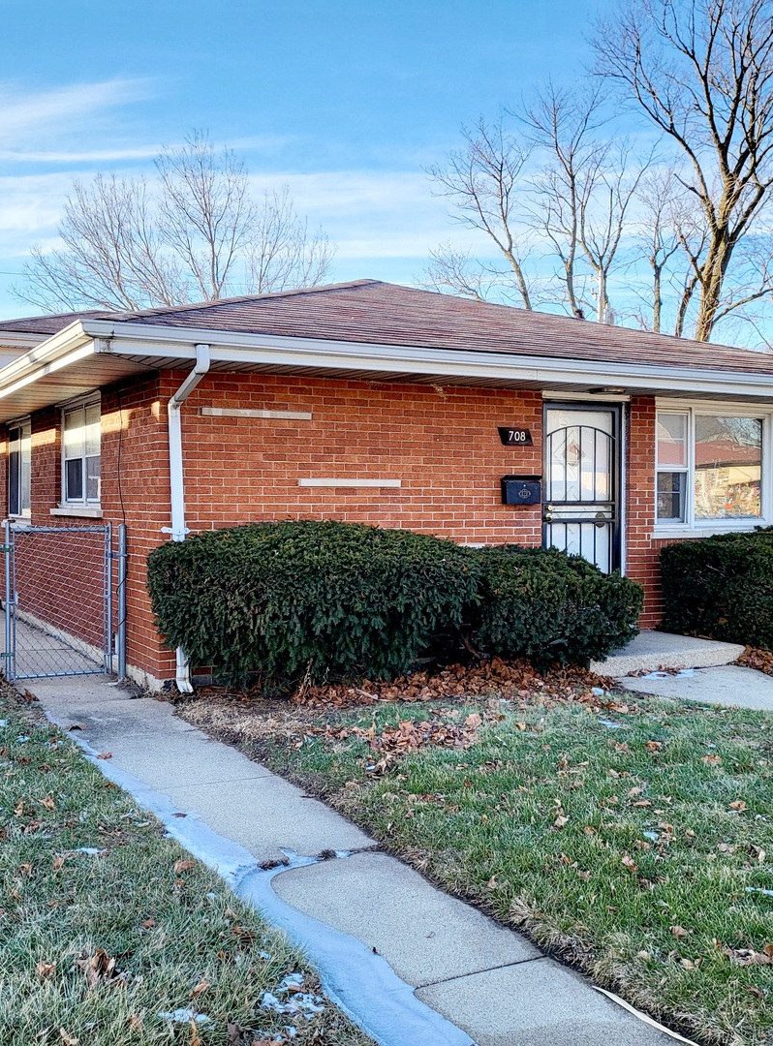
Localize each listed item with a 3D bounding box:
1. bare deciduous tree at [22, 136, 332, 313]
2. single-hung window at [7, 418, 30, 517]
[{"bbox_3d":[-7.004,-6.207,34.828,10.300,13.680,10.000,0,2,0],"label":"bare deciduous tree"},{"bbox_3d":[-4.546,-0.666,13.115,0.100,1.180,1.650,-1,2,-29],"label":"single-hung window"}]

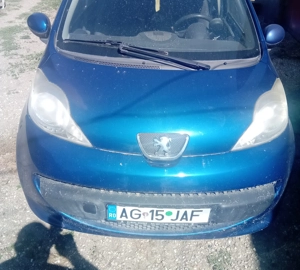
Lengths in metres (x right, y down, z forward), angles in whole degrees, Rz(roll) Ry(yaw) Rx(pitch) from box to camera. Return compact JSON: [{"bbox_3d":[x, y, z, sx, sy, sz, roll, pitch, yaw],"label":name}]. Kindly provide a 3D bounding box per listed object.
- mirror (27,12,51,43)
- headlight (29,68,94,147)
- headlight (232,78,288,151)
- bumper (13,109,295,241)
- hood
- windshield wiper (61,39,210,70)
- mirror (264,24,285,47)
[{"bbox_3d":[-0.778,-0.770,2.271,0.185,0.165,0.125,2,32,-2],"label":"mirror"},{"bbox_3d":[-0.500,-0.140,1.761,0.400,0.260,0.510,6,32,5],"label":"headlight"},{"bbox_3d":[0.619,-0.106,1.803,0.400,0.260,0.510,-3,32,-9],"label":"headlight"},{"bbox_3d":[0.047,0.222,1.814,1.600,0.510,0.550,2,32,-2],"label":"bumper"},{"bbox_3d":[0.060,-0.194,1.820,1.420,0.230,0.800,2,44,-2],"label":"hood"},{"bbox_3d":[-0.088,-0.508,2.028,0.950,0.085,0.130,12,33,6],"label":"windshield wiper"},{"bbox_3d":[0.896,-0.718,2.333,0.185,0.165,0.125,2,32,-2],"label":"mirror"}]

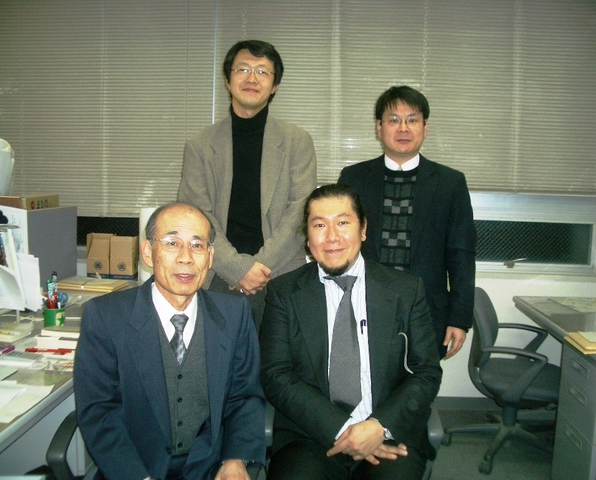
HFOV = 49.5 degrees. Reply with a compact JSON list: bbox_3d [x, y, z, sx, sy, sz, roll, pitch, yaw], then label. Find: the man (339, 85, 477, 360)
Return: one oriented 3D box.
[{"bbox_3d":[0.385,0.248,2.430,0.500,1.640,0.320,2,6,6],"label":"man"}]

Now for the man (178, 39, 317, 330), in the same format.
[{"bbox_3d":[-0.195,0.170,2.430,0.500,1.760,0.340,2,6,-2],"label":"man"}]

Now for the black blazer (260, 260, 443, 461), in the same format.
[{"bbox_3d":[0.150,0.359,1.830,0.520,0.570,0.380,2,6,3],"label":"black blazer"}]

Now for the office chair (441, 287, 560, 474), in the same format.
[{"bbox_3d":[1.020,0.630,3.090,0.600,0.780,0.590,4,7,24],"label":"office chair"}]

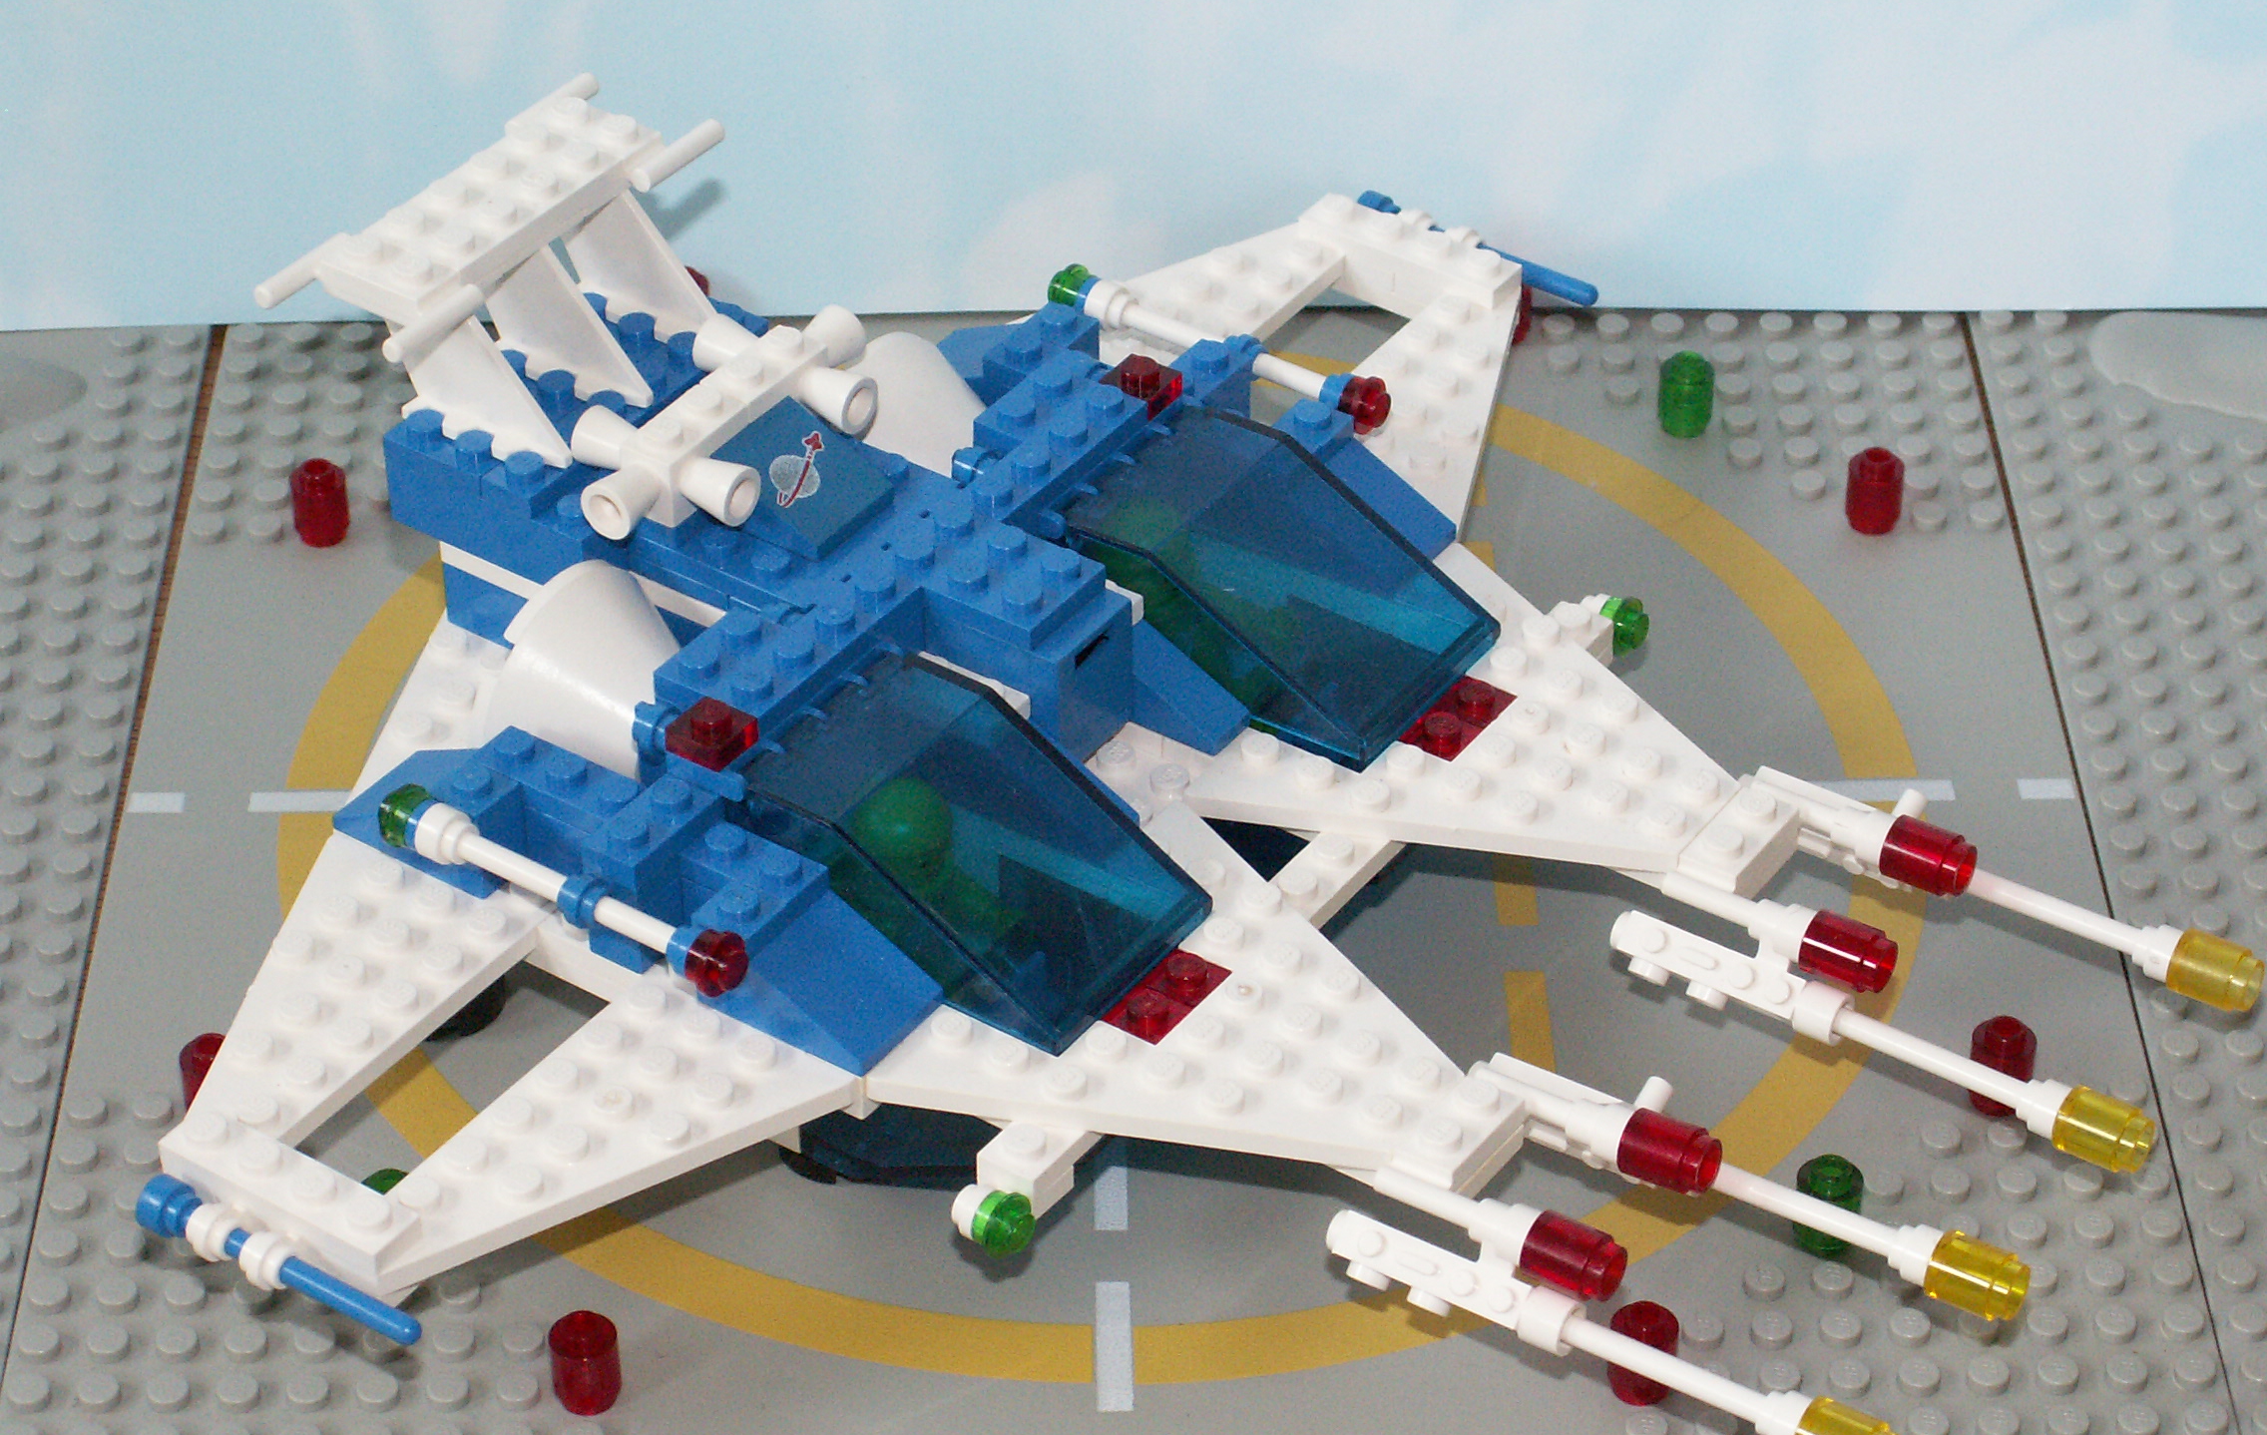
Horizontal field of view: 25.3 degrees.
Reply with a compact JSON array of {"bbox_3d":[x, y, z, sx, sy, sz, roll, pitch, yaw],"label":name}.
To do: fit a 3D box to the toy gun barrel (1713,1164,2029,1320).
[{"bbox_3d":[0.081,0.057,0.562,0.040,0.008,0.008,20,42,28],"label":"toy gun barrel"}]

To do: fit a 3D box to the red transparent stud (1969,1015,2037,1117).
[{"bbox_3d":[0.105,0.042,0.612,0.008,0.011,0.008,0,38,-1],"label":"red transparent stud"}]

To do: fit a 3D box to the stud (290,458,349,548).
[{"bbox_3d":[-0.113,-0.030,0.703,0.008,0.011,0.008,0,38,-1],"label":"stud"}]

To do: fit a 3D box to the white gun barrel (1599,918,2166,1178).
[{"bbox_3d":[0.087,0.037,0.593,0.070,0.009,0.008,23,43,27],"label":"white gun barrel"}]

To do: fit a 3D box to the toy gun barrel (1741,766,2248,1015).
[{"bbox_3d":[0.105,0.021,0.613,0.069,0.009,0.009,21,42,29],"label":"toy gun barrel"}]

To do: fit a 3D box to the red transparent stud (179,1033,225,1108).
[{"bbox_3d":[-0.111,0.044,0.609,0.008,0.011,0.008,0,38,-1],"label":"red transparent stud"}]

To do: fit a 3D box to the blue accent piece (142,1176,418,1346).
[{"bbox_3d":[-0.094,0.060,0.553,0.038,0.007,0.007,22,43,25],"label":"blue accent piece"}]

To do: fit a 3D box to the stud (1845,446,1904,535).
[{"bbox_3d":[0.104,-0.032,0.707,0.008,0.011,0.008,0,38,-1],"label":"stud"}]

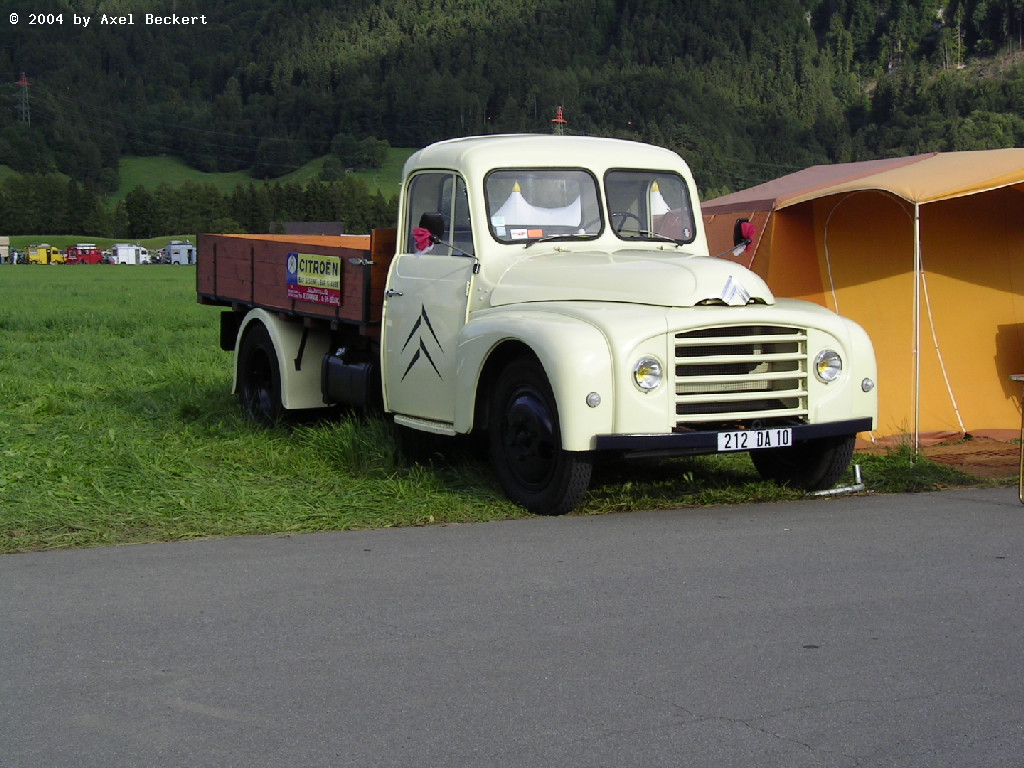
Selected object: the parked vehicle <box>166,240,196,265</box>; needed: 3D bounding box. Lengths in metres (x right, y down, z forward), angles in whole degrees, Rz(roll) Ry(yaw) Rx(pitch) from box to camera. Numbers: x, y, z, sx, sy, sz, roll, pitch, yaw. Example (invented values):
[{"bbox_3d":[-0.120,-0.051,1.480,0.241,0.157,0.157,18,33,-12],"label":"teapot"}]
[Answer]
[{"bbox_3d":[-39.710,-15.765,219.000,4.300,2.900,2.000,-2,5,-28],"label":"parked vehicle"}]

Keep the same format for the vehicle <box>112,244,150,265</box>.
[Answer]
[{"bbox_3d":[-45.944,-15.488,218.000,4.300,2.550,2.000,-2,5,-29],"label":"vehicle"}]

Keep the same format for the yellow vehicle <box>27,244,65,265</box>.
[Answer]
[{"bbox_3d":[-55.816,-15.346,216.000,4.300,2.550,2.000,-2,5,-27],"label":"yellow vehicle"}]

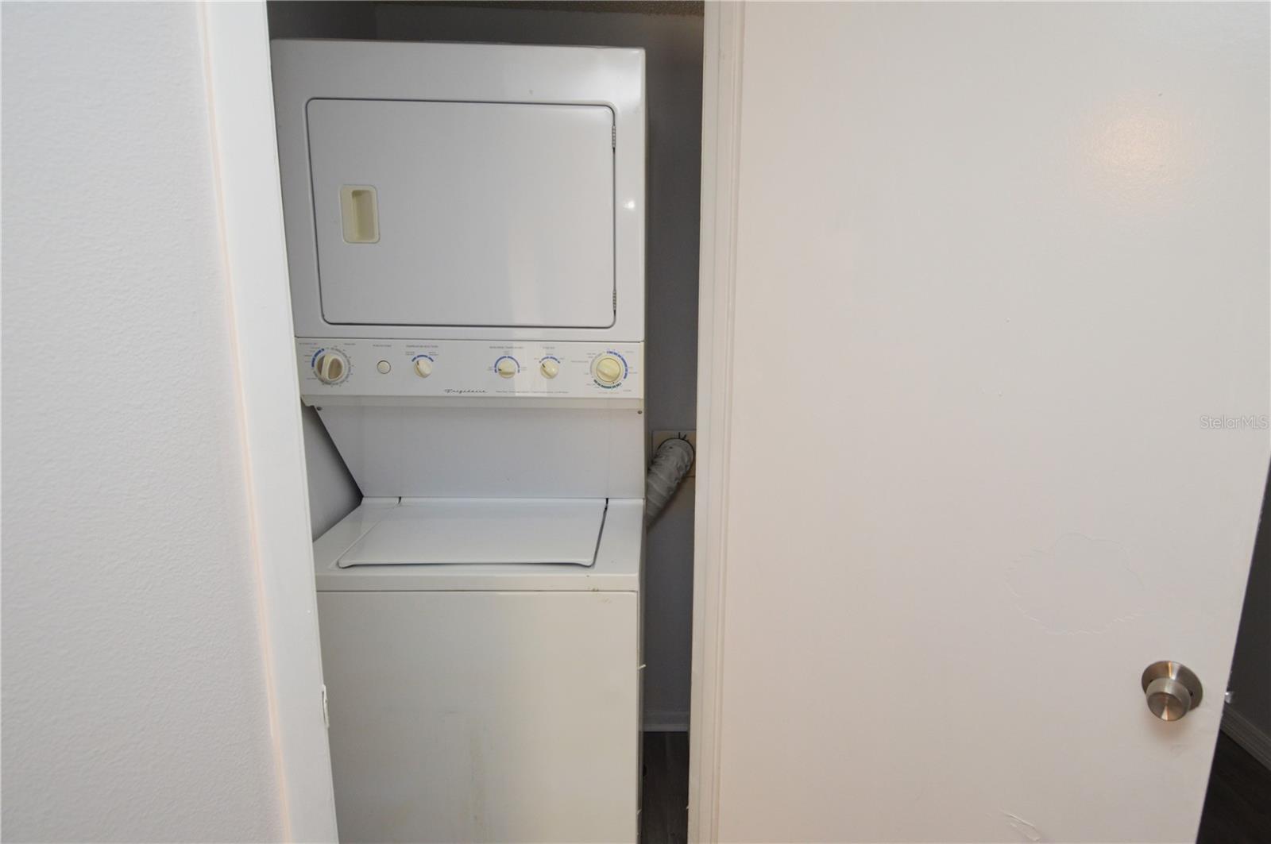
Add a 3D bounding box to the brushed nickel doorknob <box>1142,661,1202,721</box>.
[{"bbox_3d":[0.720,0.369,0.856,0.067,0.067,0.062,11,15,43],"label":"brushed nickel doorknob"}]

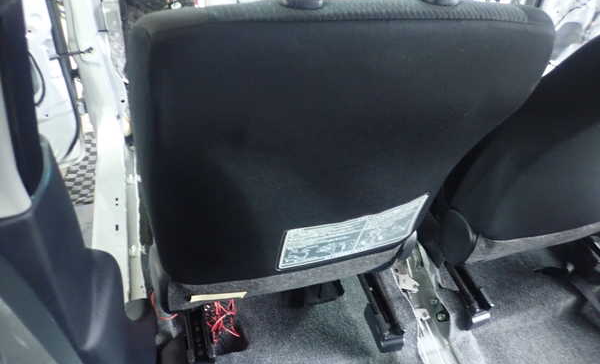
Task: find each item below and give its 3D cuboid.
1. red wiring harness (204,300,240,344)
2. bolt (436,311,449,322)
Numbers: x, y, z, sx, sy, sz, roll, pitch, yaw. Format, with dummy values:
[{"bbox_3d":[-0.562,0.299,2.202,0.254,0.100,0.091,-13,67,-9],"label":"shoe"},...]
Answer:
[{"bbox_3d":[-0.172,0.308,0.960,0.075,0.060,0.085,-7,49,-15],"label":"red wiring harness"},{"bbox_3d":[0.335,0.317,1.020,0.023,0.014,0.023,-7,49,-15],"label":"bolt"}]

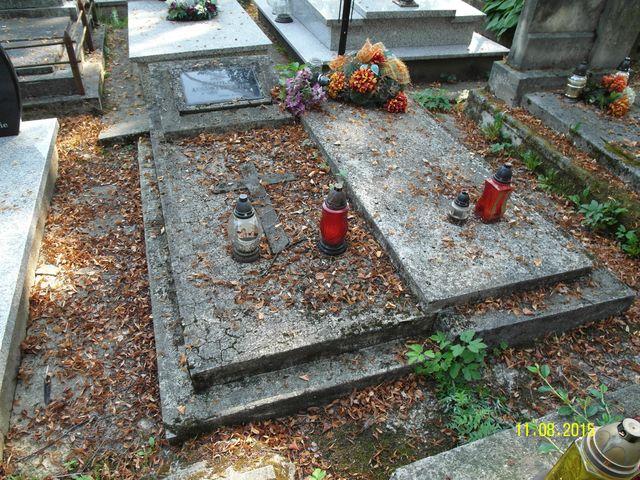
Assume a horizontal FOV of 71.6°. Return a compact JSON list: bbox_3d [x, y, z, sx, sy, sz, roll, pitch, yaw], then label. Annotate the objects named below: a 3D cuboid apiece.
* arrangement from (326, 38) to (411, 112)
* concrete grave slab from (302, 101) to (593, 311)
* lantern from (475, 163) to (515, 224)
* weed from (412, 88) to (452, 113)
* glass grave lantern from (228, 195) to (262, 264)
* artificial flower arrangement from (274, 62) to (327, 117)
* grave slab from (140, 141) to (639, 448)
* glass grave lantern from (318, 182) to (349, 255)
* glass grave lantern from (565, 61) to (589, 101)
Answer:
[{"bbox_3d":[0.283,-1.011,2.719,0.504,0.342,0.336,-10,44,-16],"label":"arrangement"},{"bbox_3d":[0.474,-0.357,2.298,0.768,0.056,1.692,-10,44,-16],"label":"concrete grave slab"},{"bbox_3d":[0.770,-0.207,1.935,0.091,0.240,0.091,-10,44,-16],"label":"lantern"},{"bbox_3d":[0.741,-0.951,2.969,0.264,0.120,0.216,-10,44,-16],"label":"weed"},{"bbox_3d":[-0.284,-0.042,1.695,0.122,0.290,0.122,-10,44,-16],"label":"glass grave lantern"},{"bbox_3d":[-0.108,-0.890,2.614,0.300,0.264,0.216,-10,44,-16],"label":"artificial flower arrangement"},{"bbox_3d":[0.108,-0.184,2.224,1.848,0.188,1.854,-10,44,-16],"label":"grave slab"},{"bbox_3d":[0.059,-0.076,1.750,0.112,0.310,0.112,3,42,-2],"label":"glass grave lantern"},{"bbox_3d":[1.542,-0.941,2.630,0.110,0.220,0.110,-10,44,-16],"label":"glass grave lantern"}]

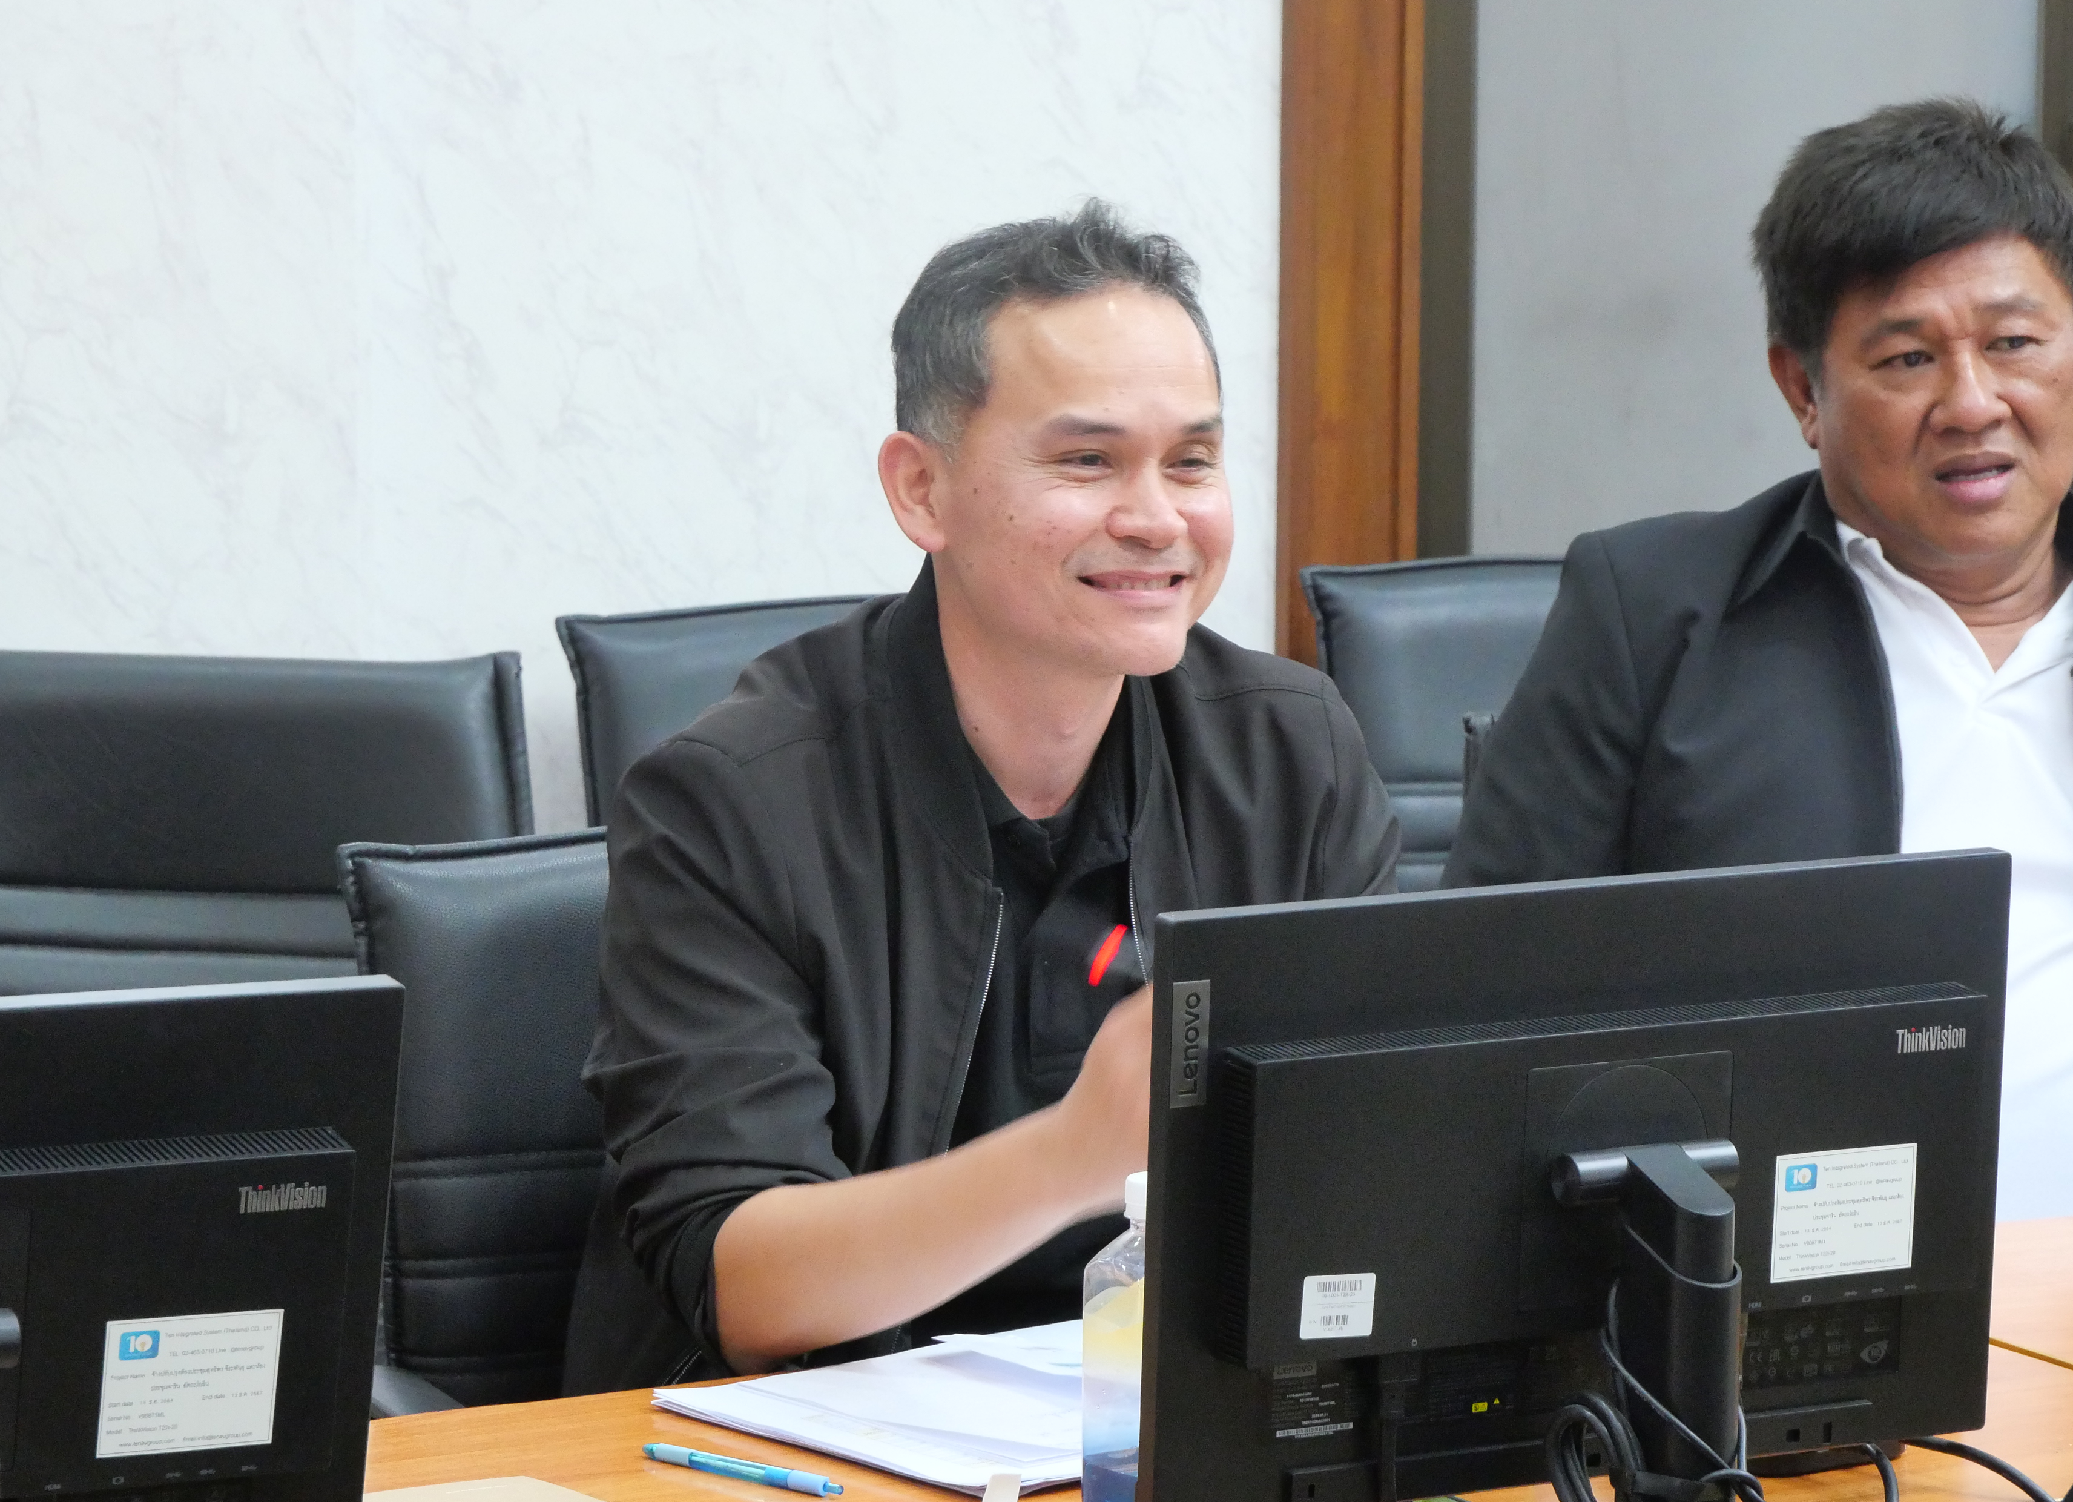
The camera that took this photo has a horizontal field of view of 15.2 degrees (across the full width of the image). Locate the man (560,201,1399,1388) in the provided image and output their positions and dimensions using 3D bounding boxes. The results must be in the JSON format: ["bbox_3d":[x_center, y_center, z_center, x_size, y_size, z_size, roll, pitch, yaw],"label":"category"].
[{"bbox_3d":[0.030,0.368,4.175,0.550,1.320,0.760,-3,7,-28],"label":"man"}]

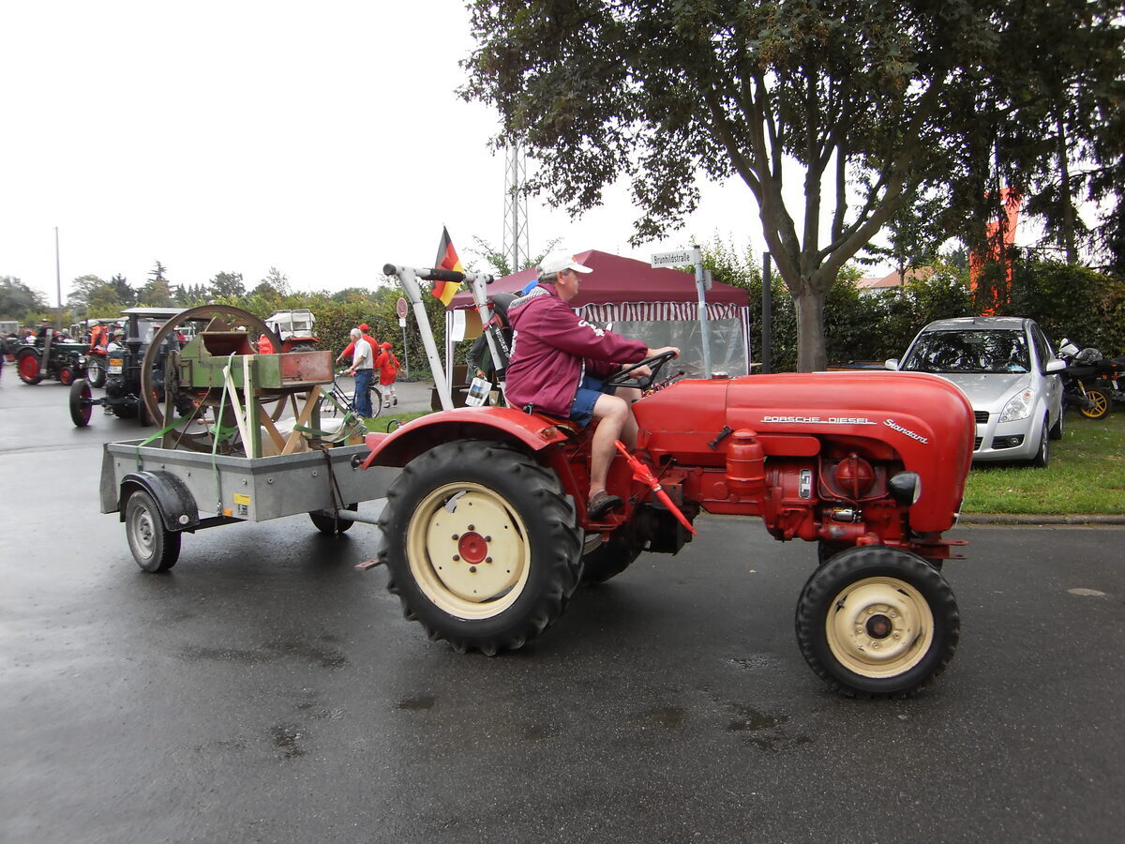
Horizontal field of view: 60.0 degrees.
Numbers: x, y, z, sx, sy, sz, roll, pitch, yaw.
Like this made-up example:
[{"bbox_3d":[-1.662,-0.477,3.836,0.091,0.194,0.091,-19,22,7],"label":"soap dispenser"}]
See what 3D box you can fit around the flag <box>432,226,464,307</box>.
[{"bbox_3d":[-0.670,-0.911,5.692,0.200,0.470,0.100,2,5,20],"label":"flag"}]

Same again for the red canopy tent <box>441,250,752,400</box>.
[{"bbox_3d":[0.428,-1.001,13.519,3.000,2.710,3.000,-3,6,-33],"label":"red canopy tent"}]

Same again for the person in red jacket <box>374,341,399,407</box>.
[{"bbox_3d":[-3.855,-1.003,21.191,0.500,1.430,0.420,-5,7,-44],"label":"person in red jacket"}]

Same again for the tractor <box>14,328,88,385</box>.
[{"bbox_3d":[-16.964,-2.189,33.138,2.750,1.850,1.500,2,5,23],"label":"tractor"}]

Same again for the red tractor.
[{"bbox_3d":[0.516,0.138,5.081,2.970,1.890,1.570,2,5,20],"label":"red tractor"}]

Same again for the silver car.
[{"bbox_3d":[4.783,-0.436,11.250,1.700,1.580,3.720,3,6,31],"label":"silver car"}]

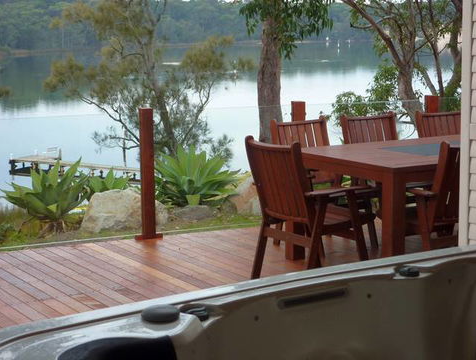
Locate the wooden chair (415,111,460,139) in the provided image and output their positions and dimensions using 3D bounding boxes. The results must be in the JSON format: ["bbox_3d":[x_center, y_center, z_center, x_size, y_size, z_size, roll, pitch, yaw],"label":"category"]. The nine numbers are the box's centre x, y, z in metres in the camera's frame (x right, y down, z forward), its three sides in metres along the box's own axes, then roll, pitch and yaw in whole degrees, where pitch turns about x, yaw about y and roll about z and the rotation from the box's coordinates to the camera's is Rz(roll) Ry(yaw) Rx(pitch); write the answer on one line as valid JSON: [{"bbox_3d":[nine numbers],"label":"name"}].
[{"bbox_3d":[1.742,-0.072,7.274,0.571,0.923,0.651,-5,10,-28],"label":"wooden chair"}]

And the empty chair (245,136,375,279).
[{"bbox_3d":[0.441,0.183,5.707,0.651,0.923,0.571,-7,11,-36],"label":"empty chair"}]

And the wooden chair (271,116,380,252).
[{"bbox_3d":[0.621,0.026,6.719,0.571,0.923,0.651,-7,11,-35],"label":"wooden chair"}]

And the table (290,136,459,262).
[{"bbox_3d":[1.565,0.139,6.460,2.222,0.758,1.116,-6,10,-31],"label":"table"}]

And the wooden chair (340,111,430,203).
[{"bbox_3d":[1.189,-0.029,7.032,0.571,0.923,0.651,-6,10,-33],"label":"wooden chair"}]

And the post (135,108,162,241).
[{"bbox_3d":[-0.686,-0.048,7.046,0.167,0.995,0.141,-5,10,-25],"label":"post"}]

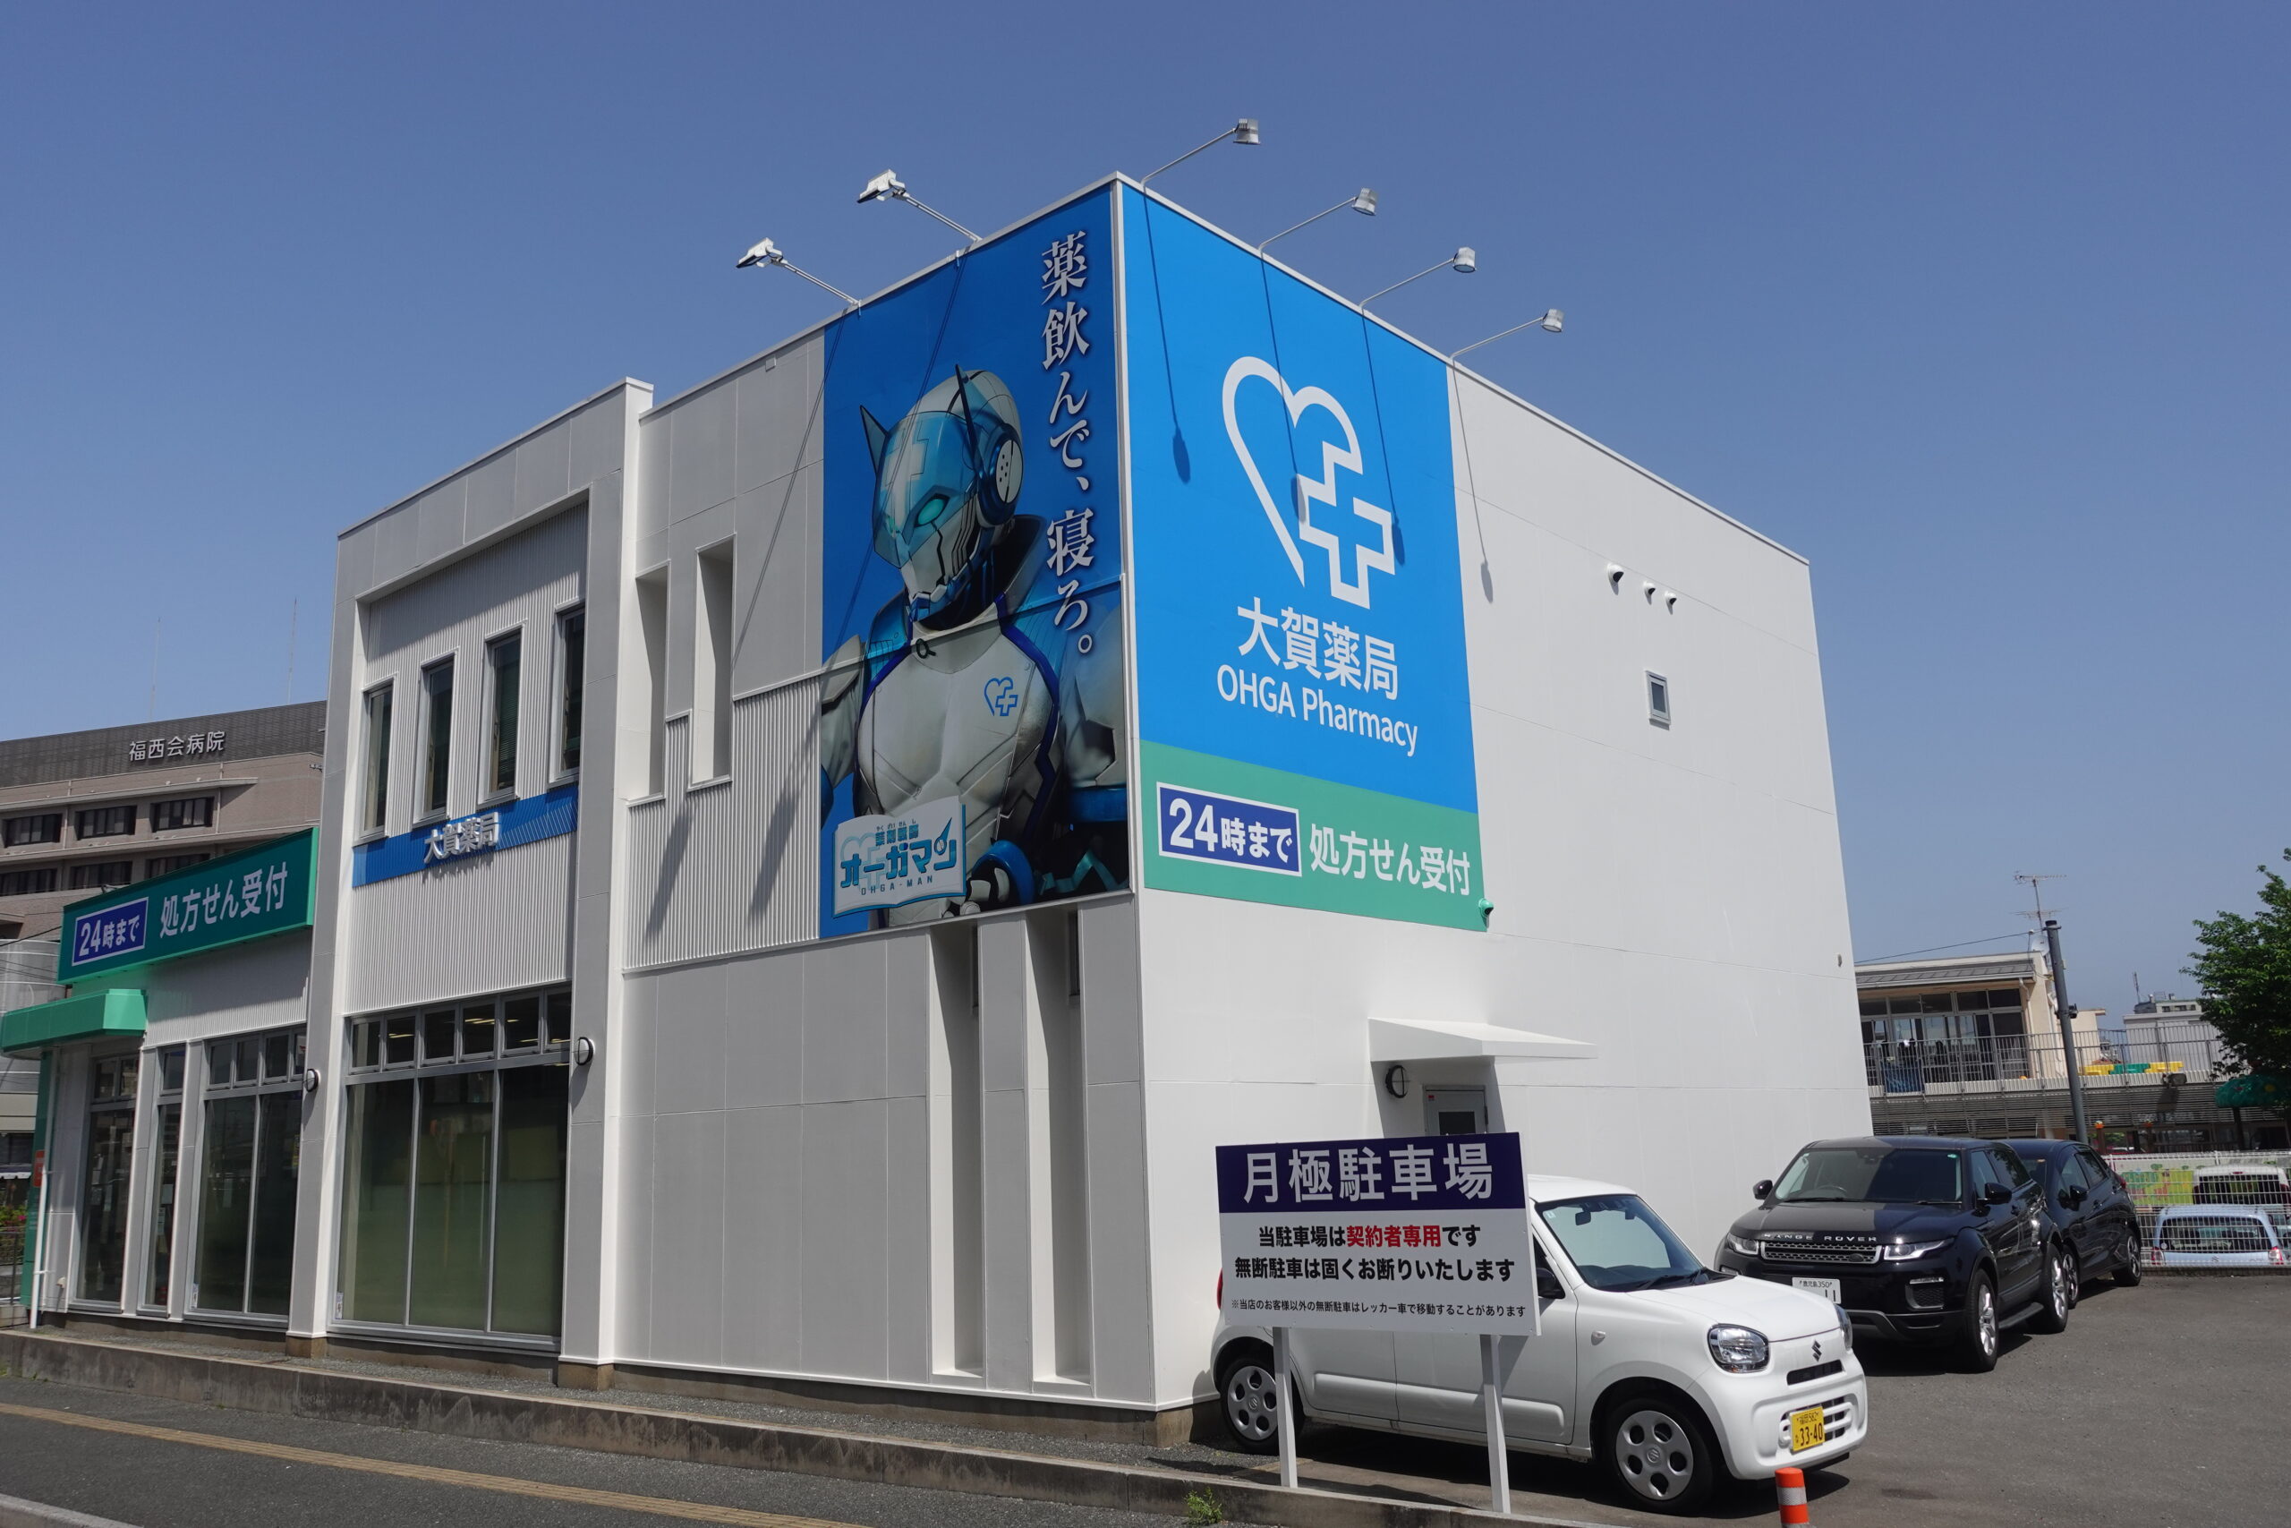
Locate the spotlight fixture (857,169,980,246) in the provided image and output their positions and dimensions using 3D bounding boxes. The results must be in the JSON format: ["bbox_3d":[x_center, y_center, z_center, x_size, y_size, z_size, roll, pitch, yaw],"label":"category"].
[{"bbox_3d":[-1.515,-3.802,12.274,0.260,0.300,0.990,-12,-16,40],"label":"spotlight fixture"}]

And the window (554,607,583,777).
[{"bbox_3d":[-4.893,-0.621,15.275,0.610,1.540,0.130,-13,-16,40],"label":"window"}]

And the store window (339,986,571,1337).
[{"bbox_3d":[-6.071,3.488,15.559,4.150,2.840,0.130,-13,-16,40],"label":"store window"}]

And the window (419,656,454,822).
[{"bbox_3d":[-6.774,-0.249,17.061,0.670,1.580,0.100,-12,-16,40],"label":"window"}]

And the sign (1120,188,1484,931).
[{"bbox_3d":[1.242,-1.269,12.764,0.100,4.710,3.985,-12,-16,40],"label":"sign"}]

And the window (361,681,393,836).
[{"bbox_3d":[-7.585,-0.019,17.589,0.630,1.540,0.130,-13,-16,40],"label":"window"}]

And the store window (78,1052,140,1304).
[{"bbox_3d":[-11.978,4.790,20.641,1.750,2.800,0.130,-13,-16,40],"label":"store window"}]

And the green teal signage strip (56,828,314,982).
[{"bbox_3d":[-11.001,1.718,20.195,7.000,0.970,0.130,-13,-16,40],"label":"green teal signage strip"}]

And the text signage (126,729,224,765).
[{"bbox_3d":[-63.040,-1.106,116.000,8.106,1.350,0.200,-6,-13,18],"label":"text signage"}]

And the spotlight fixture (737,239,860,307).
[{"bbox_3d":[-2.497,-3.581,13.098,0.260,0.280,1.020,-12,-16,40],"label":"spotlight fixture"}]

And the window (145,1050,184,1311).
[{"bbox_3d":[-10.744,4.514,19.580,1.050,2.800,0.130,-13,-16,40],"label":"window"}]

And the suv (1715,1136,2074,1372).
[{"bbox_3d":[6.006,3.835,14.307,1.960,1.630,4.360,-11,-15,35],"label":"suv"}]

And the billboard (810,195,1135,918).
[{"bbox_3d":[-1.276,-1.286,12.268,3.000,4.705,0.100,-12,-16,40],"label":"billboard"}]

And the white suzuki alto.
[{"bbox_3d":[2.050,3.005,9.630,3.395,1.525,1.475,-11,-17,44],"label":"white suzuki alto"}]

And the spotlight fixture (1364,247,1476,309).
[{"bbox_3d":[2.066,-3.664,13.539,1.020,0.240,0.160,-12,-16,40],"label":"spotlight fixture"}]

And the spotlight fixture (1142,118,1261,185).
[{"bbox_3d":[0.353,-3.944,11.569,1.000,0.250,0.200,-13,-16,40],"label":"spotlight fixture"}]

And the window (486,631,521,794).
[{"bbox_3d":[-5.858,-0.450,16.272,0.680,1.580,0.100,-12,-16,40],"label":"window"}]

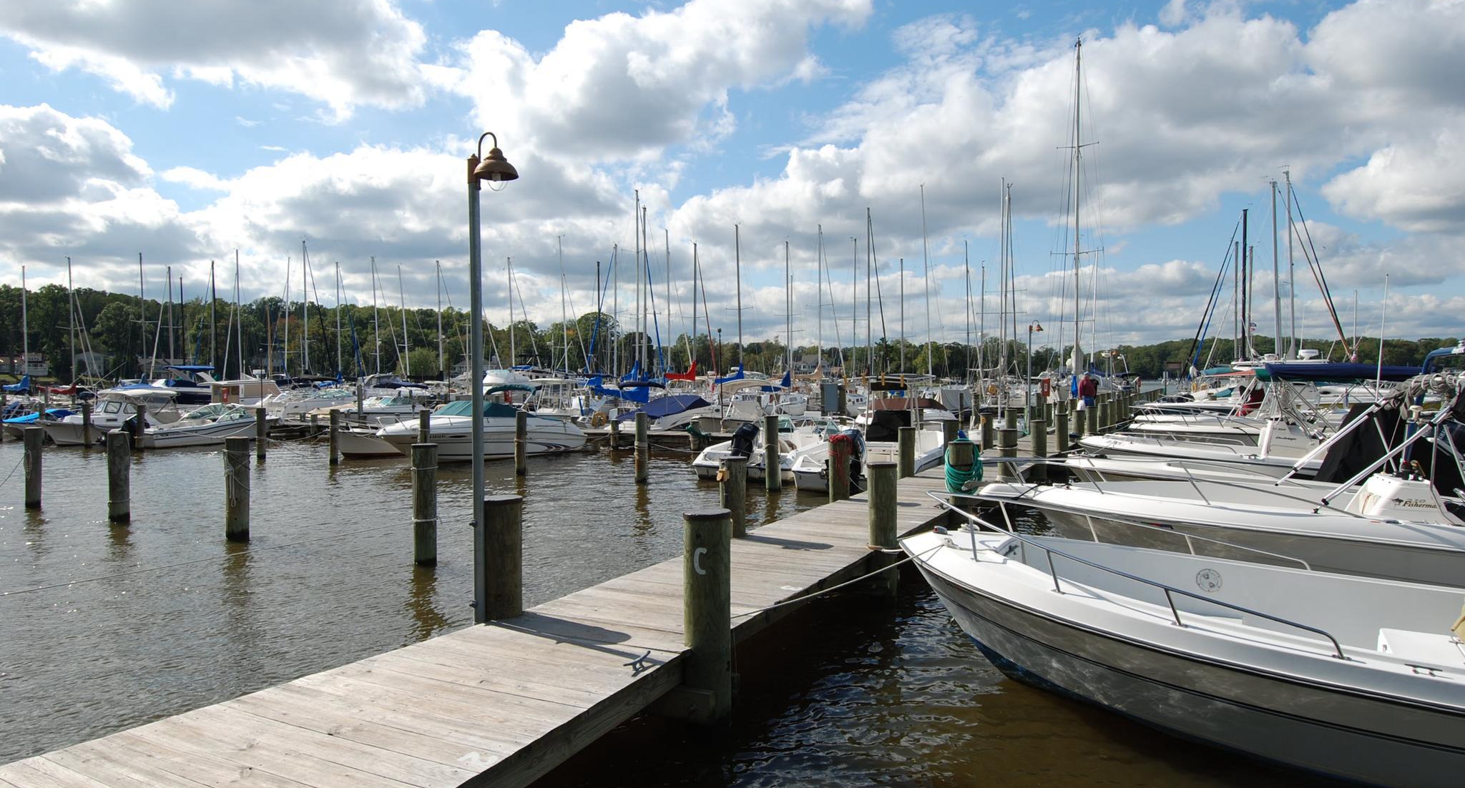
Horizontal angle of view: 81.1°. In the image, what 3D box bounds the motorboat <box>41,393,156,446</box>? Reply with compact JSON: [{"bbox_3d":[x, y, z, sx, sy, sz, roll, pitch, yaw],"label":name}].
[{"bbox_3d":[-22.715,0.777,32.014,2.100,2.000,5.300,0,1,24],"label":"motorboat"}]

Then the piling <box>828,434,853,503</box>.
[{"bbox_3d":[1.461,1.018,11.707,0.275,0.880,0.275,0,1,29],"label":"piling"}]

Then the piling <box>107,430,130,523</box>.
[{"bbox_3d":[-8.705,1.178,12.150,0.290,1.299,0.290,0,1,0],"label":"piling"}]

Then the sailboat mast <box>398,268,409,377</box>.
[{"bbox_3d":[-24.957,-5.471,65.000,0.140,8.700,0.140,-3,3,29],"label":"sailboat mast"}]

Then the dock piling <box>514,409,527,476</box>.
[{"bbox_3d":[-4.383,1.009,17.750,0.265,1.376,0.265,0,1,0],"label":"dock piling"}]

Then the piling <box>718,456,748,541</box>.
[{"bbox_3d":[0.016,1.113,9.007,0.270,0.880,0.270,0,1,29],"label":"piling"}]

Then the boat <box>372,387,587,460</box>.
[{"bbox_3d":[-6.705,0.734,21.952,2.400,1.950,6.000,1,1,28],"label":"boat"}]

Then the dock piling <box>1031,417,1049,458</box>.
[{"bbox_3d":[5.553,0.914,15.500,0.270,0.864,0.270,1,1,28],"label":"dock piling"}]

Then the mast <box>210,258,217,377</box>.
[{"bbox_3d":[-35.786,-4.606,59.077,0.161,9.080,0.140,1,1,29],"label":"mast"}]

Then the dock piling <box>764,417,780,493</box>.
[{"bbox_3d":[0.711,1.059,15.200,0.255,1.335,0.255,1,1,28],"label":"dock piling"}]

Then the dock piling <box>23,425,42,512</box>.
[{"bbox_3d":[-10.946,1.160,13.400,0.265,1.281,0.265,0,1,0],"label":"dock piling"}]

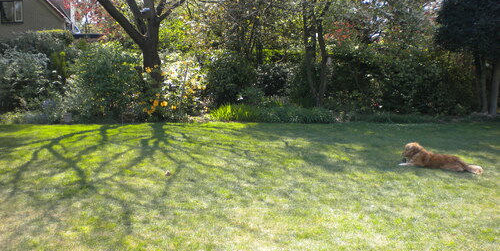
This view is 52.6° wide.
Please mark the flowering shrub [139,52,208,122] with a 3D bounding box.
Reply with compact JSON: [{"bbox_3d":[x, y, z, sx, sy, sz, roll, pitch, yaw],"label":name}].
[{"bbox_3d":[-2.380,-1.200,15.500,2.000,2.050,1.700,0,6,0],"label":"flowering shrub"}]

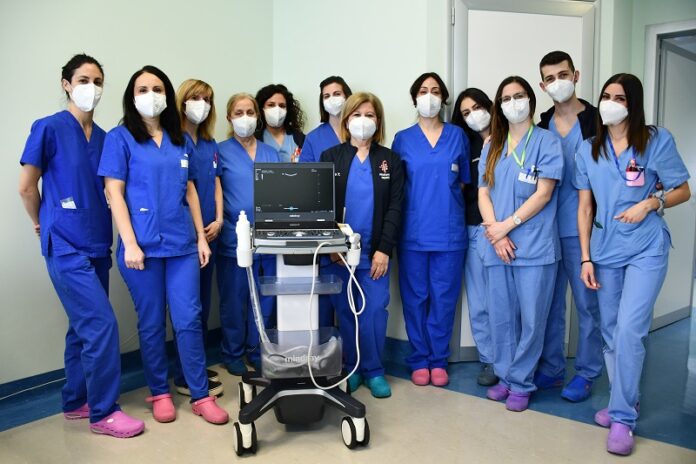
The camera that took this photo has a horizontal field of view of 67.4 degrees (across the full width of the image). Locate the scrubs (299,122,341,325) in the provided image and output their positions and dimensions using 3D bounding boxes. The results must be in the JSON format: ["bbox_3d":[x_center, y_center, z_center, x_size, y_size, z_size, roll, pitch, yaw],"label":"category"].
[{"bbox_3d":[-0.097,0.043,3.065,0.460,1.360,0.280,-1,5,-15],"label":"scrubs"}]

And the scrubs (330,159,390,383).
[{"bbox_3d":[0.071,0.181,2.744,0.410,1.206,0.270,-1,6,-2],"label":"scrubs"}]

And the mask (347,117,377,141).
[{"bbox_3d":[0.076,-0.533,2.690,0.145,0.122,0.085,0,5,0],"label":"mask"}]

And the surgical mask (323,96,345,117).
[{"bbox_3d":[-0.083,-0.767,3.190,0.134,0.117,0.085,-9,7,-7],"label":"surgical mask"}]

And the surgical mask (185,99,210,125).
[{"bbox_3d":[-0.796,-0.639,2.780,0.138,0.120,0.085,4,3,-24],"label":"surgical mask"}]

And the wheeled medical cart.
[{"bbox_3d":[-0.222,0.434,2.407,0.540,0.930,0.560,-1,5,-8],"label":"wheeled medical cart"}]

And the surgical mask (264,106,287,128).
[{"bbox_3d":[-0.443,-0.704,3.210,0.134,0.117,0.085,-3,6,-22],"label":"surgical mask"}]

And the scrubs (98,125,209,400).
[{"bbox_3d":[-0.895,0.163,2.404,0.500,1.290,0.310,-2,6,-28],"label":"scrubs"}]

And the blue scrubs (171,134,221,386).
[{"bbox_3d":[-0.833,0.156,2.825,0.390,1.360,0.280,-4,7,-34],"label":"blue scrubs"}]

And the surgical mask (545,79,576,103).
[{"bbox_3d":[1.122,-0.751,2.770,0.148,0.117,0.088,-11,0,26],"label":"surgical mask"}]

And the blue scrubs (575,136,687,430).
[{"bbox_3d":[1.203,0.200,2.226,0.520,1.280,0.360,3,6,32],"label":"blue scrubs"}]

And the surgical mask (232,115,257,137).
[{"bbox_3d":[-0.589,-0.608,2.980,0.140,0.120,0.085,-2,6,-14],"label":"surgical mask"}]

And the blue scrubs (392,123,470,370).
[{"bbox_3d":[0.480,0.067,3.020,0.430,1.410,0.280,0,5,6],"label":"blue scrubs"}]

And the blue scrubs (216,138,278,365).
[{"bbox_3d":[-0.584,0.128,3.065,0.400,1.338,0.280,-2,6,-19],"label":"blue scrubs"}]

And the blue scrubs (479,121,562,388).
[{"bbox_3d":[0.846,0.146,2.566,0.420,1.310,0.290,3,6,28],"label":"blue scrubs"}]

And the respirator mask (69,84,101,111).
[{"bbox_3d":[-1.207,-0.621,2.410,0.143,0.128,0.090,-1,4,-42],"label":"respirator mask"}]

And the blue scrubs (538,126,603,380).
[{"bbox_3d":[1.127,0.096,2.668,0.460,1.350,0.320,3,6,25],"label":"blue scrubs"}]

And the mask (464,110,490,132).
[{"bbox_3d":[0.727,-0.623,2.930,0.140,0.112,0.085,-20,-1,17],"label":"mask"}]

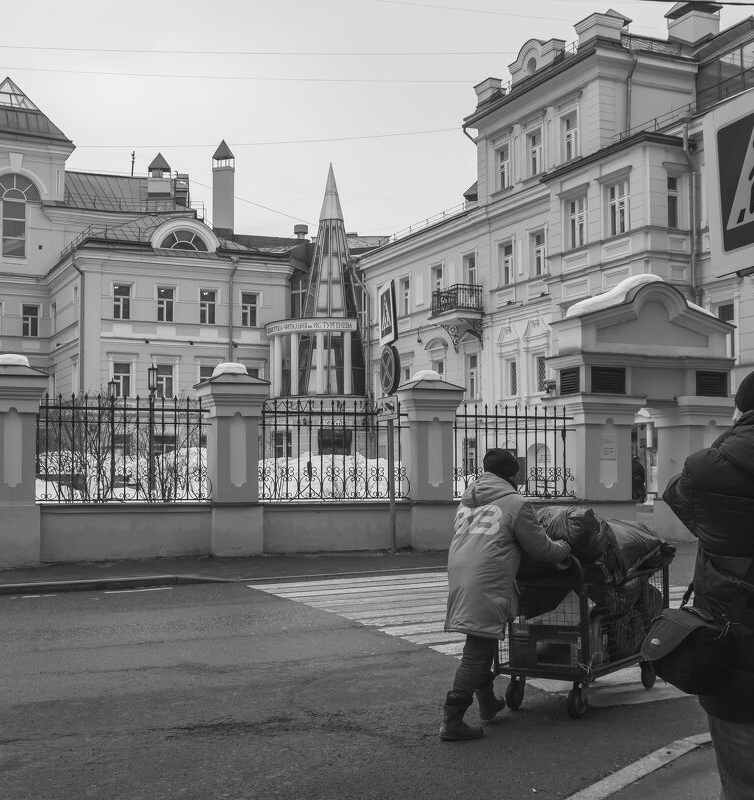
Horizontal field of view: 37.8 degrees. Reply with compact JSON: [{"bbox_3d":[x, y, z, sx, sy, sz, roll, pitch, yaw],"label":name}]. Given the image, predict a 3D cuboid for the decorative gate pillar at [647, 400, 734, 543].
[{"bbox_3d":[6.420,1.383,22.200,1.350,2.870,1.200,2,-4,-23],"label":"decorative gate pillar"}]

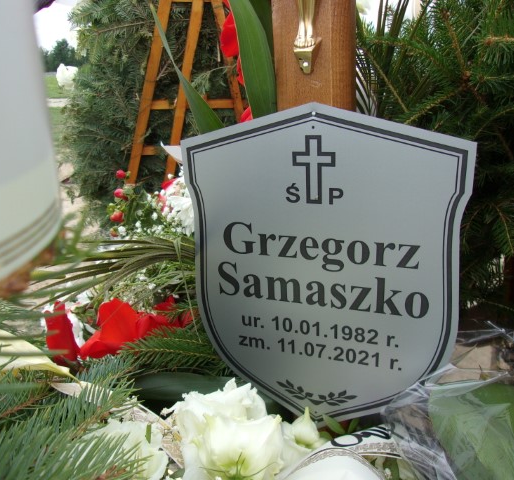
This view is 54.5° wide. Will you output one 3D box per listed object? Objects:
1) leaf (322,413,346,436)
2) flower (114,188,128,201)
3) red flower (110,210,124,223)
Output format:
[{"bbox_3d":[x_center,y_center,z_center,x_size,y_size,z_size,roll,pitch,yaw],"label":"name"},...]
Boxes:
[{"bbox_3d":[0.064,0.153,0.410,0.011,0.028,0.007,-49,9,-9],"label":"leaf"},{"bbox_3d":[-0.150,-0.050,0.550,0.014,0.013,0.013,-5,20,-6],"label":"flower"},{"bbox_3d":[-0.155,-0.026,0.550,0.014,0.013,0.013,-5,20,-6],"label":"red flower"}]

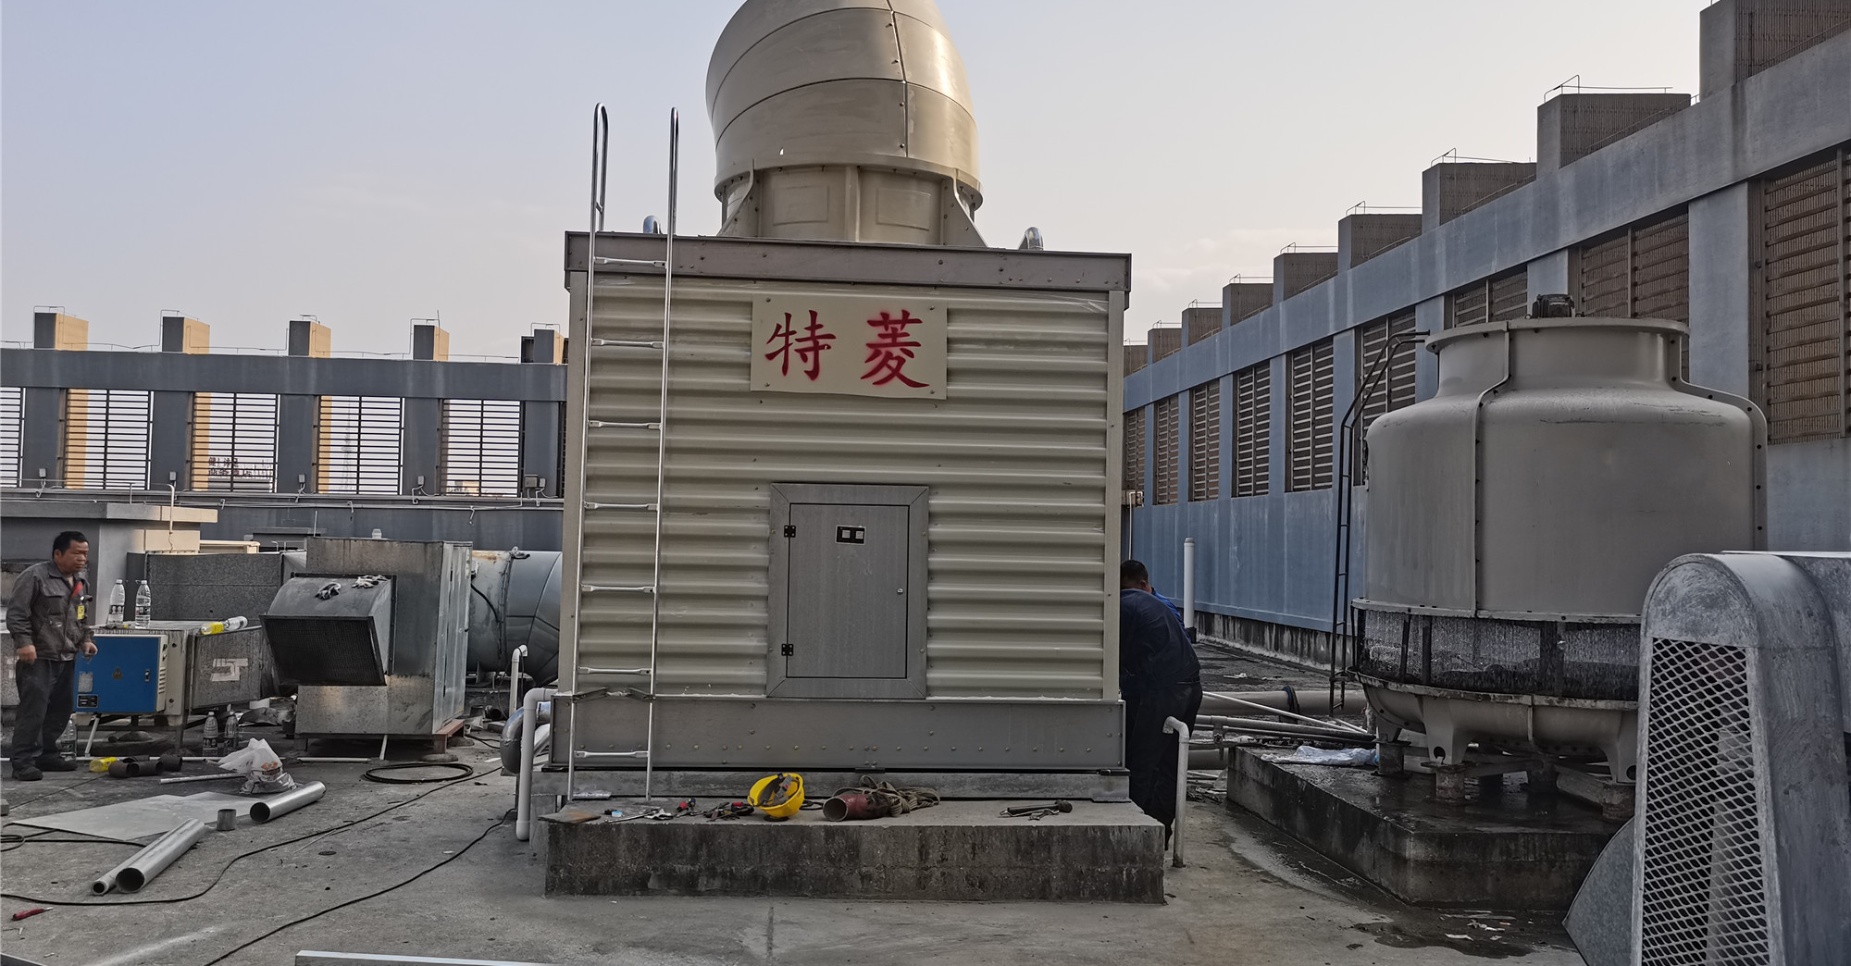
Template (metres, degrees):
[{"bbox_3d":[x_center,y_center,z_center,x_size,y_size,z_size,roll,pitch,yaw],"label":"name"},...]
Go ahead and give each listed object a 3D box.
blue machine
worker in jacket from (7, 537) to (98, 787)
[{"bbox_3d":[-5.789,1.371,10.147,0.589,0.571,0.400,1,-3,-6],"label":"blue machine"},{"bbox_3d":[-5.814,1.128,9.248,0.430,1.614,0.510,1,-3,4],"label":"worker in jacket"}]

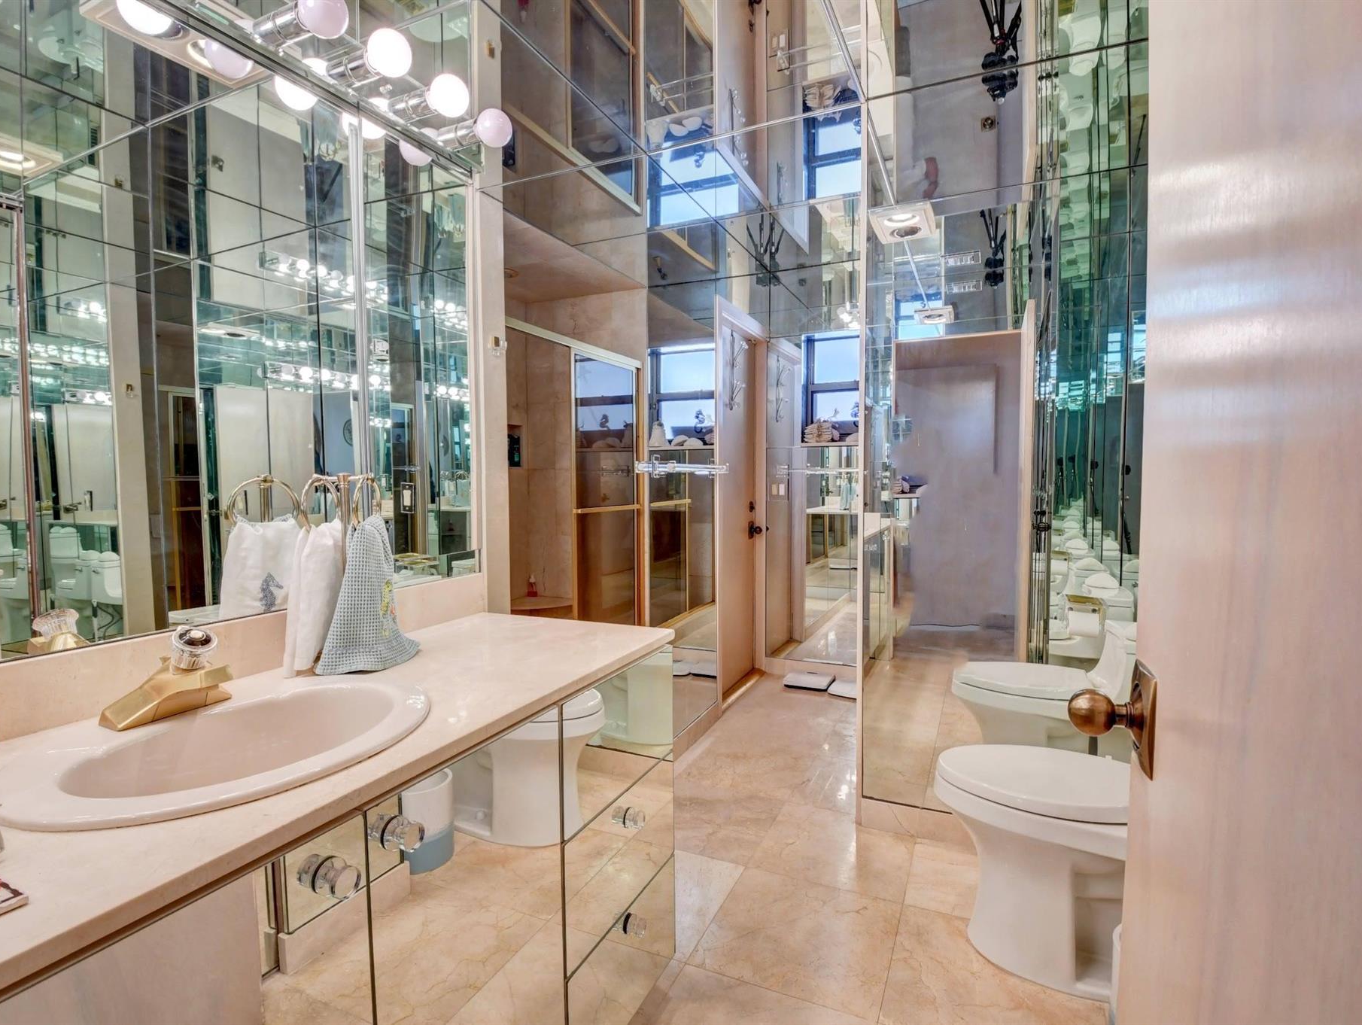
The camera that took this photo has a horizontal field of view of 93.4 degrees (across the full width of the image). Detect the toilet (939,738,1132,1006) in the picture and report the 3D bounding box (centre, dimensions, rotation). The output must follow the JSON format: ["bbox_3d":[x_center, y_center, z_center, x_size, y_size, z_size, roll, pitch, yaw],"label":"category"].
[{"bbox_3d":[1.002,0.760,1.543,0.730,0.690,0.390,1,3,26],"label":"toilet"}]

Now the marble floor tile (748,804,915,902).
[{"bbox_3d":[0.506,1.087,2.081,0.455,0.012,0.445,1,3,24],"label":"marble floor tile"}]

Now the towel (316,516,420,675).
[{"bbox_3d":[-0.546,0.142,1.139,0.110,0.262,0.175,-1,3,-6],"label":"towel"}]

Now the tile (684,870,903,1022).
[{"bbox_3d":[0.317,1.109,1.685,0.460,0.012,0.440,1,3,24],"label":"tile"}]

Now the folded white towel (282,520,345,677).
[{"bbox_3d":[-0.624,0.145,1.107,0.055,0.255,0.140,-1,3,-6],"label":"folded white towel"}]

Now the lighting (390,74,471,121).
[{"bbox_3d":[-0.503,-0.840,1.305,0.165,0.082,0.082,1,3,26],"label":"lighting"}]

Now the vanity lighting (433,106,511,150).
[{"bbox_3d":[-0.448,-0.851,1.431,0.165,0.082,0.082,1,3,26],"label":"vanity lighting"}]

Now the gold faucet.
[{"bbox_3d":[-0.639,0.207,0.840,0.160,0.125,0.147,1,3,26],"label":"gold faucet"}]

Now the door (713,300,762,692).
[{"bbox_3d":[0.293,-0.038,3.649,0.050,2.060,0.720,1,3,26],"label":"door"}]

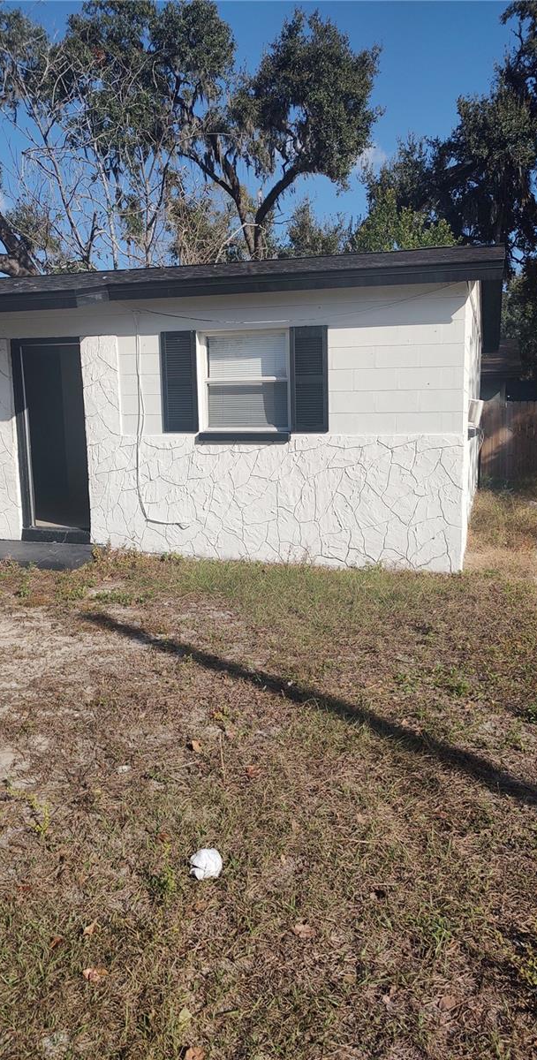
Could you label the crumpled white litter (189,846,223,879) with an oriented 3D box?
[{"bbox_3d":[-0.205,1.097,2.418,0.108,0.075,0.105,-1,9,-5],"label":"crumpled white litter"}]

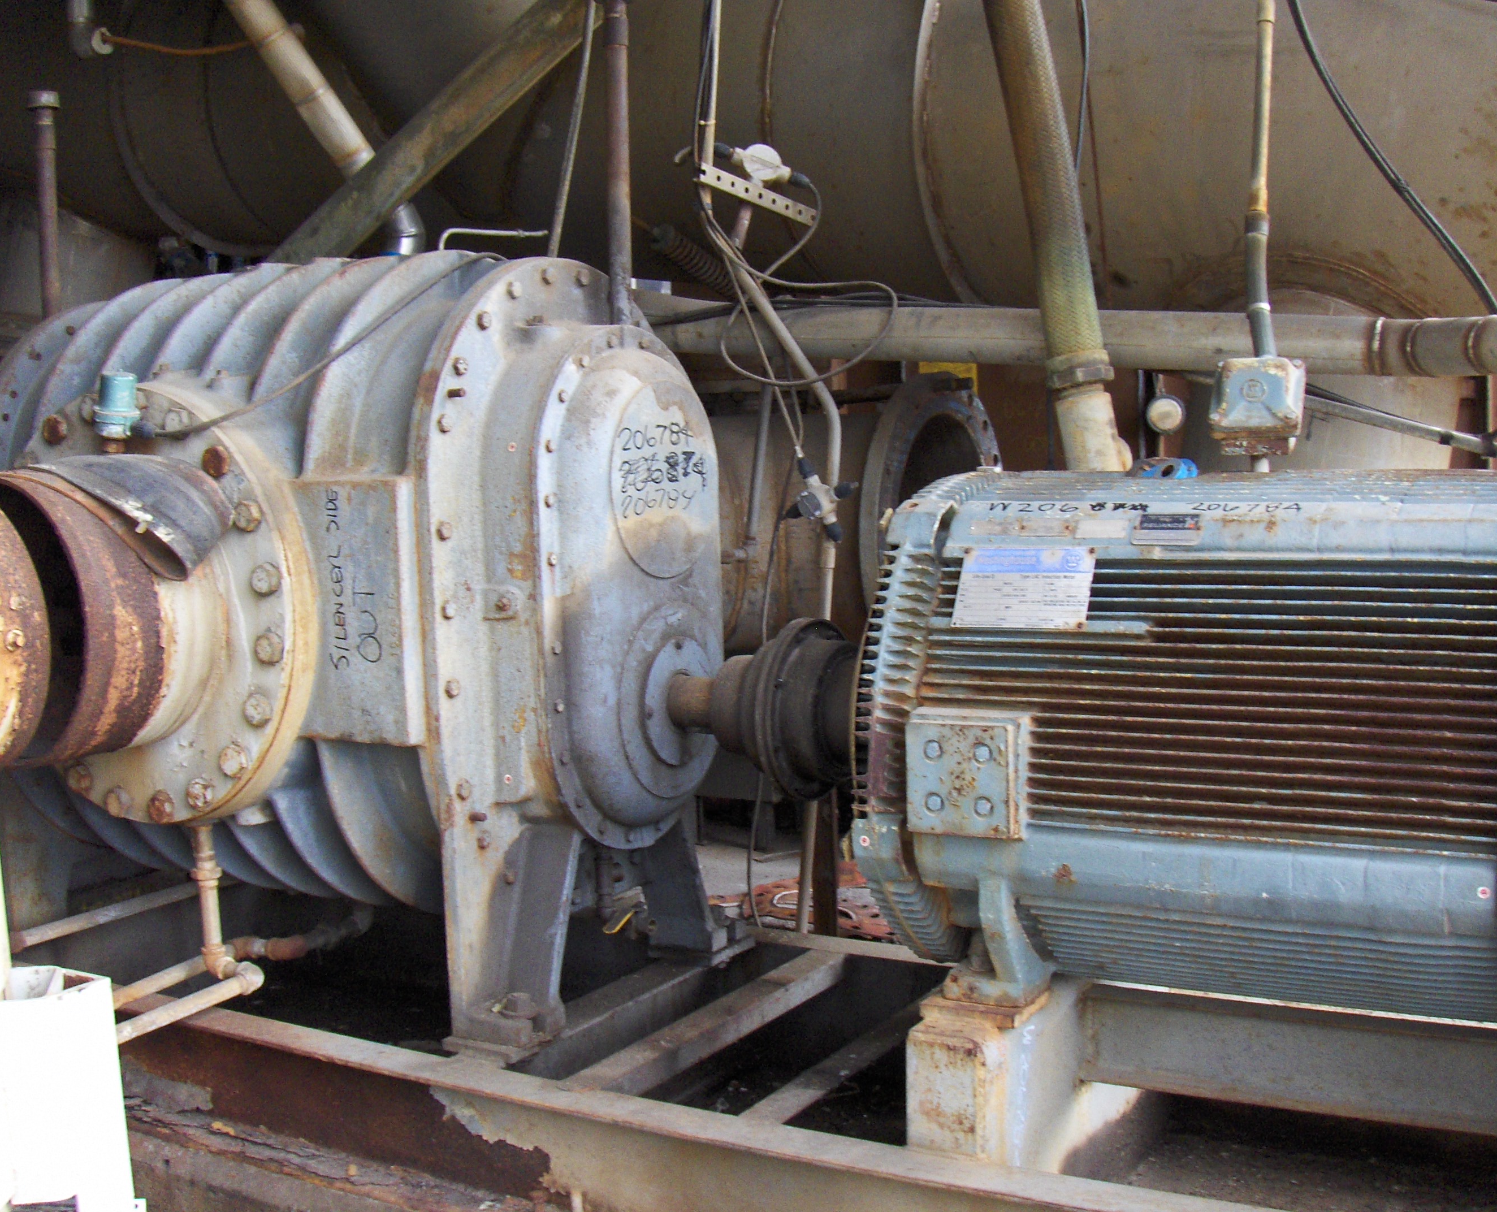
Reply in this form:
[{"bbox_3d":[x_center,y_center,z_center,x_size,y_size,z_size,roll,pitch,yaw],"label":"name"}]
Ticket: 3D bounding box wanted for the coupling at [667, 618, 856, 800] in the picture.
[{"bbox_3d":[0.048,0.170,3.200,0.375,0.300,0.300,1,7,32],"label":"coupling"}]

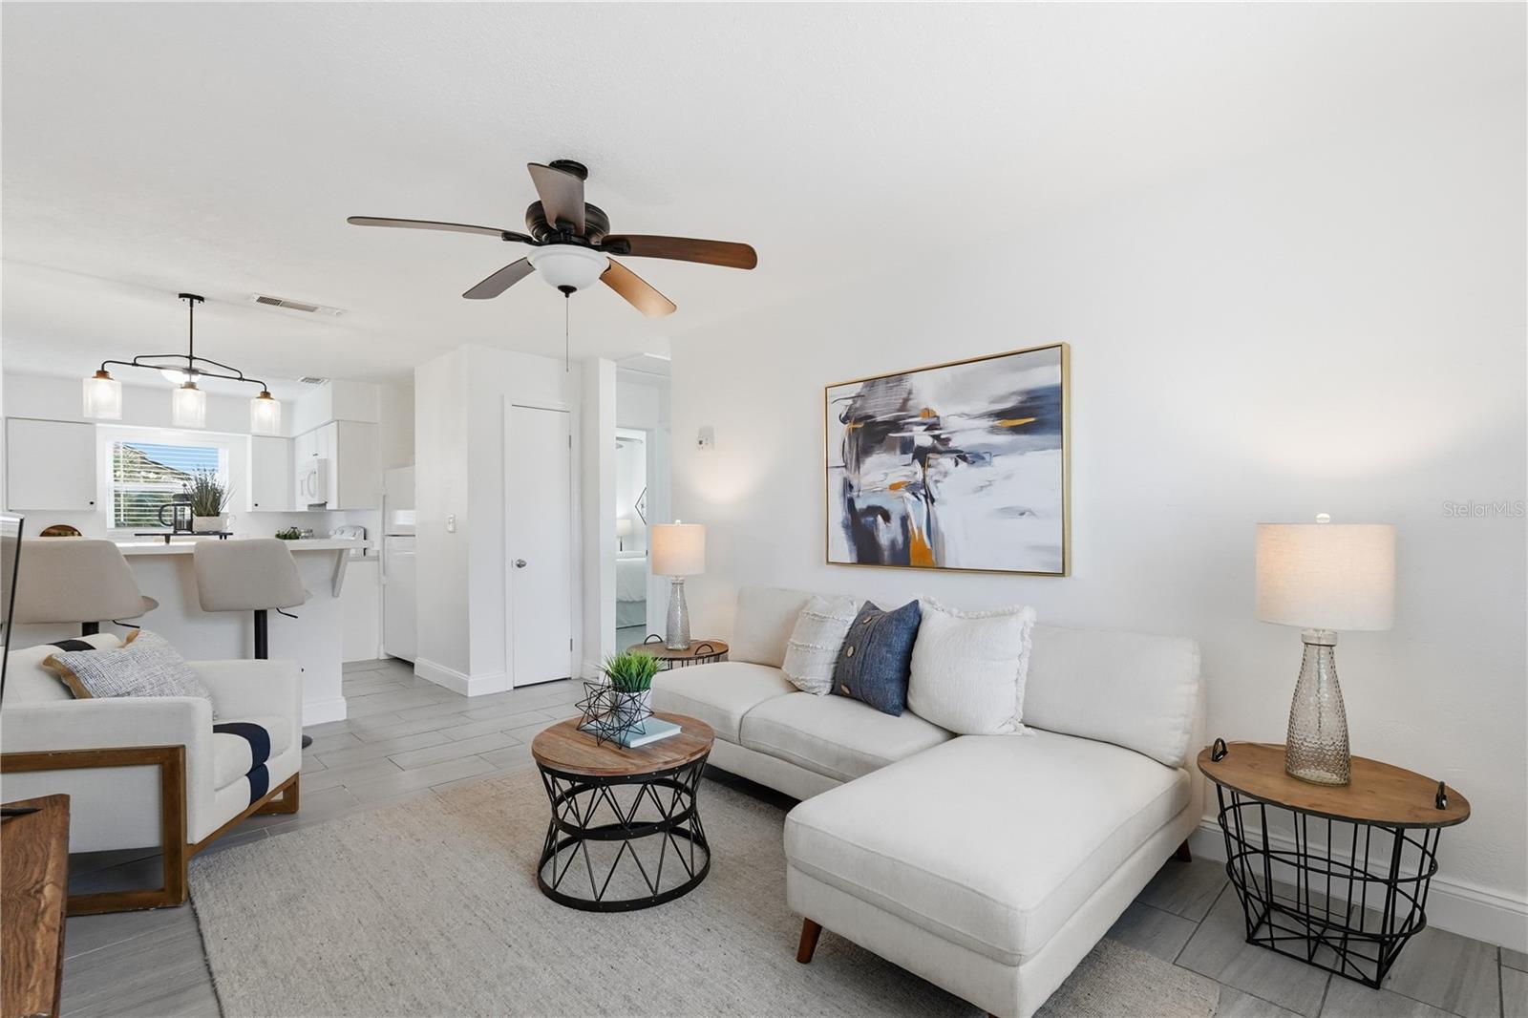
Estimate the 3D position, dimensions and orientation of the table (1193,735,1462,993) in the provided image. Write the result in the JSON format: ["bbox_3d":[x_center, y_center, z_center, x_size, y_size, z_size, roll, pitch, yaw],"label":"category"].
[{"bbox_3d":[1.573,0.978,1.926,0.585,0.505,0.585,-1,-1,44],"label":"table"}]

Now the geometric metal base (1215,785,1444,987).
[{"bbox_3d":[1.573,1.006,1.926,0.490,0.450,0.490,-1,-1,44],"label":"geometric metal base"}]

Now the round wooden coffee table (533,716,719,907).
[{"bbox_3d":[-0.479,1.017,2.364,0.615,0.437,0.615,-1,-1,0],"label":"round wooden coffee table"}]

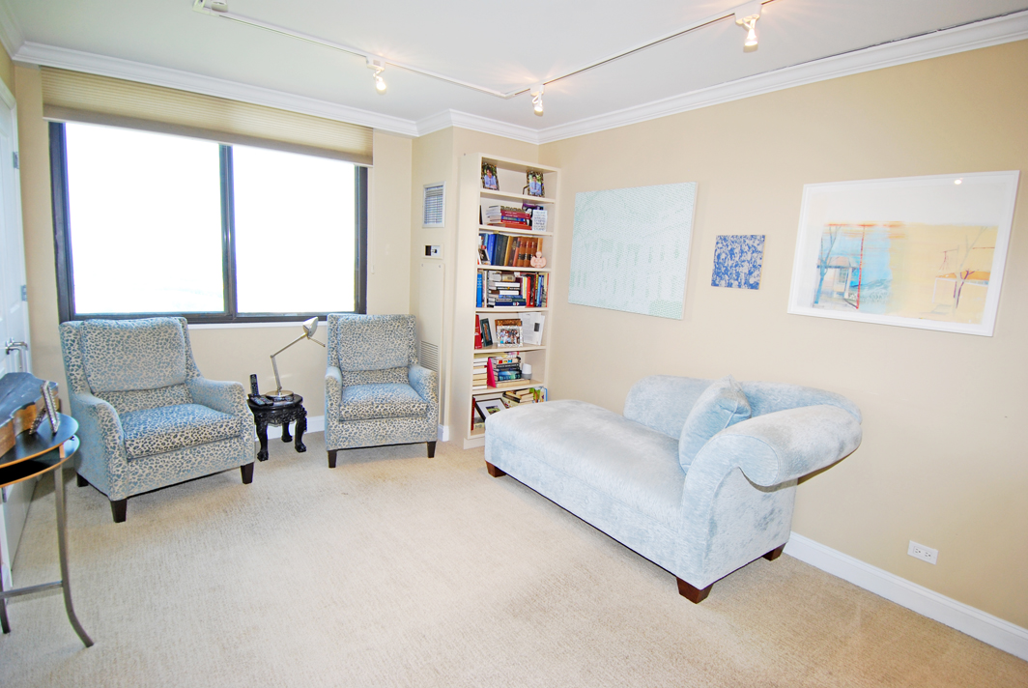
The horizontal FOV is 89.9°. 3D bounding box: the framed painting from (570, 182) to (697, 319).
[{"bbox_3d":[0.801,-0.665,3.672,0.035,0.855,1.076,-4,11,-37],"label":"framed painting"}]

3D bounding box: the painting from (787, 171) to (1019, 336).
[{"bbox_3d":[1.759,-0.429,2.423,0.030,0.674,0.830,-4,11,-37],"label":"painting"}]

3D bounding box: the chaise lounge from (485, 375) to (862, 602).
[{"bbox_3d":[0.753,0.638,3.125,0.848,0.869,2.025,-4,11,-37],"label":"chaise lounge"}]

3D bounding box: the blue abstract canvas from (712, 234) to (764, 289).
[{"bbox_3d":[1.315,-0.479,3.014,0.025,0.306,0.299,-4,11,-37],"label":"blue abstract canvas"}]

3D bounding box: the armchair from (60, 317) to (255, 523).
[{"bbox_3d":[-2.227,0.392,3.240,0.838,0.995,0.798,10,11,36],"label":"armchair"}]

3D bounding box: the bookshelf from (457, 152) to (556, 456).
[{"bbox_3d":[-0.086,-0.306,4.257,0.778,2.283,0.268,-4,11,-37],"label":"bookshelf"}]

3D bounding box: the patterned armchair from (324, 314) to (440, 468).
[{"bbox_3d":[-1.074,0.322,4.078,0.798,0.995,0.838,0,10,-22],"label":"patterned armchair"}]

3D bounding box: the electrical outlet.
[{"bbox_3d":[1.895,0.966,2.383,0.008,0.071,0.112,-4,11,-37],"label":"electrical outlet"}]

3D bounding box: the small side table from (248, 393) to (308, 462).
[{"bbox_3d":[-1.791,0.612,3.886,0.384,0.404,0.384,-4,11,-37],"label":"small side table"}]

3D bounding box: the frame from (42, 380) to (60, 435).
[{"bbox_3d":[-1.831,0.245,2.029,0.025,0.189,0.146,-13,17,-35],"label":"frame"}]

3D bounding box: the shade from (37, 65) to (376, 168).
[{"bbox_3d":[-1.975,-1.551,3.640,2.010,0.303,0.056,-4,11,-37],"label":"shade"}]

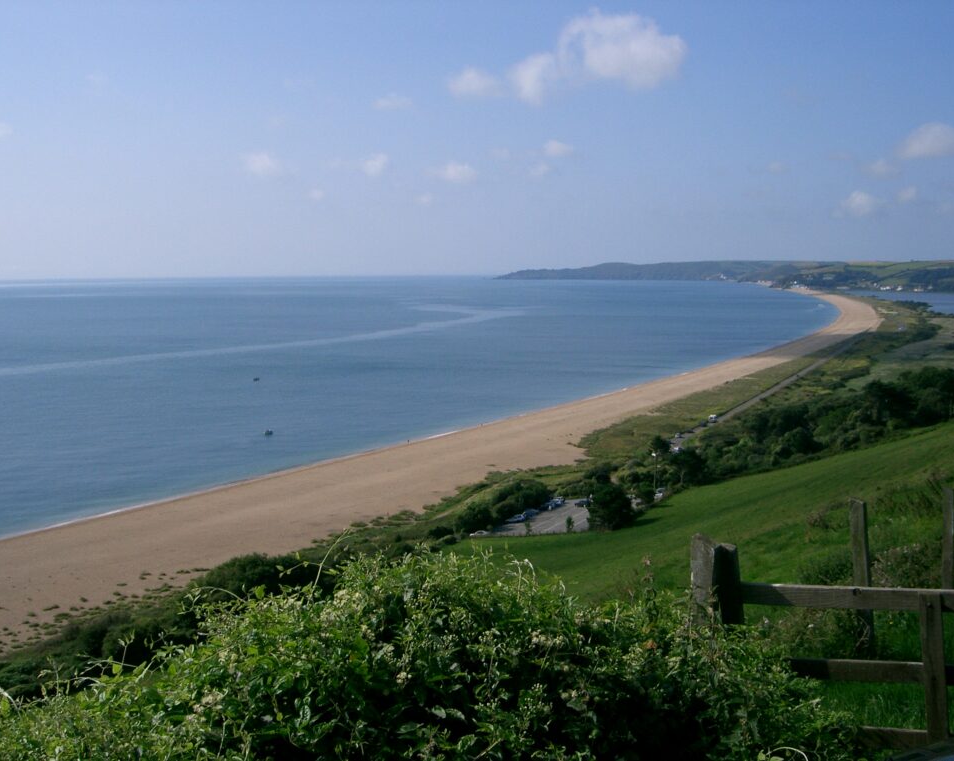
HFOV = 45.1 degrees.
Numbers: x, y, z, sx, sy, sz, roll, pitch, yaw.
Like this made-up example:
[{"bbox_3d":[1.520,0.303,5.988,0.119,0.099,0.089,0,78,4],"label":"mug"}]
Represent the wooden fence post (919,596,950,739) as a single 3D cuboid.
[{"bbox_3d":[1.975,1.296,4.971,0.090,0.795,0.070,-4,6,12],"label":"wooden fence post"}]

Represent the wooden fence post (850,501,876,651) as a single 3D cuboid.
[{"bbox_3d":[2.591,1.314,7.690,0.090,1.082,0.090,-2,6,30],"label":"wooden fence post"}]

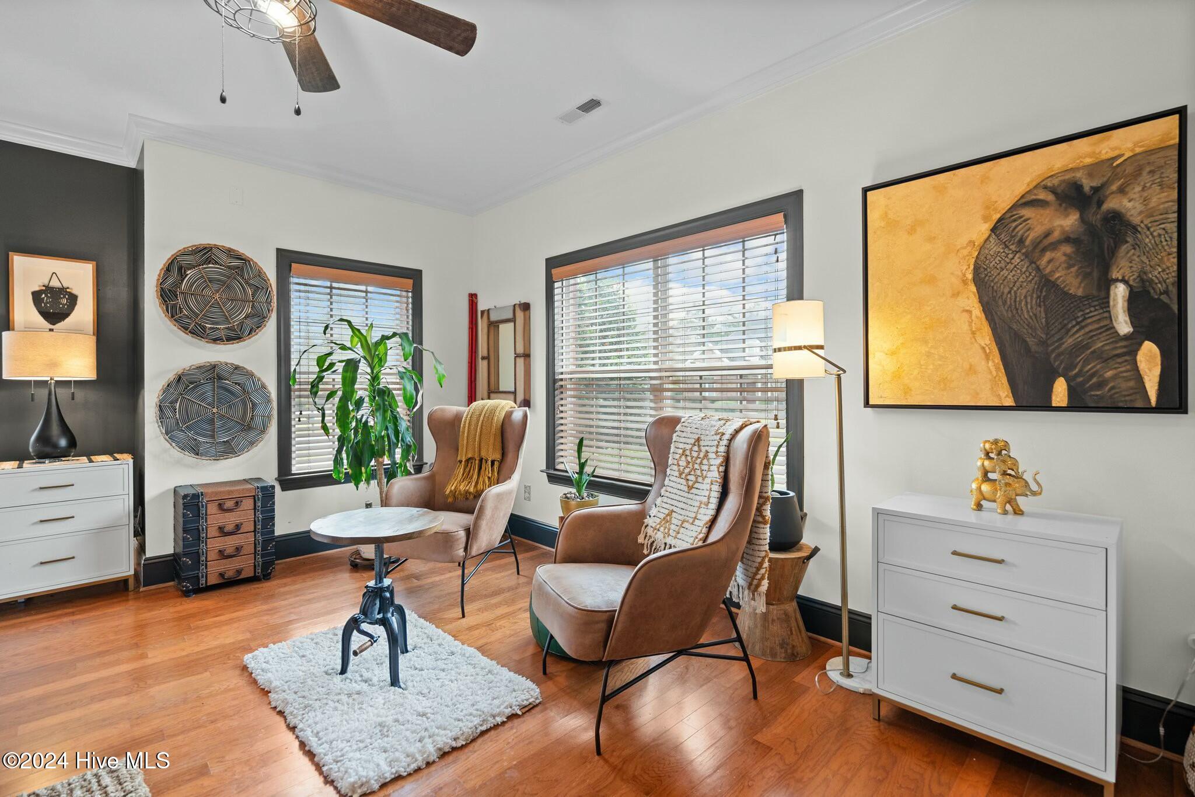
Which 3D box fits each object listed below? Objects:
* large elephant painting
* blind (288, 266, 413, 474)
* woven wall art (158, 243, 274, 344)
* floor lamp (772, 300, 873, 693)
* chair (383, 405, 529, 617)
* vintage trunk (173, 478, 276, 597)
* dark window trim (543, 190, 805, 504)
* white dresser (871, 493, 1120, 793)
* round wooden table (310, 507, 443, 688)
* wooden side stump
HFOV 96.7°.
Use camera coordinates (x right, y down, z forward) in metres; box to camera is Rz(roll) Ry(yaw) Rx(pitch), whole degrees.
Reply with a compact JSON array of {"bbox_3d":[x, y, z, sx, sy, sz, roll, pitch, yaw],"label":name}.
[{"bbox_3d":[1.492,-0.427,1.972,0.045,0.942,0.933,-1,2,-45],"label":"large elephant painting"},{"bbox_3d":[-1.885,-0.222,4.133,0.885,1.510,0.070,-1,1,-43],"label":"blind"},{"bbox_3d":[-2.390,-0.647,3.348,0.601,0.618,0.060,-1,2,-45],"label":"woven wall art"},{"bbox_3d":[1.021,0.385,2.265,0.520,1.605,0.290,0,1,11],"label":"floor lamp"},{"bbox_3d":[-0.845,0.586,3.114,0.720,1.050,0.800,0,1,17],"label":"chair"},{"bbox_3d":[-2.269,0.822,3.241,0.451,0.578,0.351,-1,2,-45],"label":"vintage trunk"},{"bbox_3d":[0.286,-0.187,3.170,0.090,1.614,1.976,-1,2,-45],"label":"dark window trim"},{"bbox_3d":[1.386,0.798,1.870,0.389,0.787,0.642,-1,1,-44],"label":"white dresser"},{"bbox_3d":[-0.951,0.856,2.327,0.530,0.640,0.530,0,1,0],"label":"round wooden table"},{"bbox_3d":[0.855,0.957,2.573,0.350,0.455,0.350,0,1,0],"label":"wooden side stump"}]

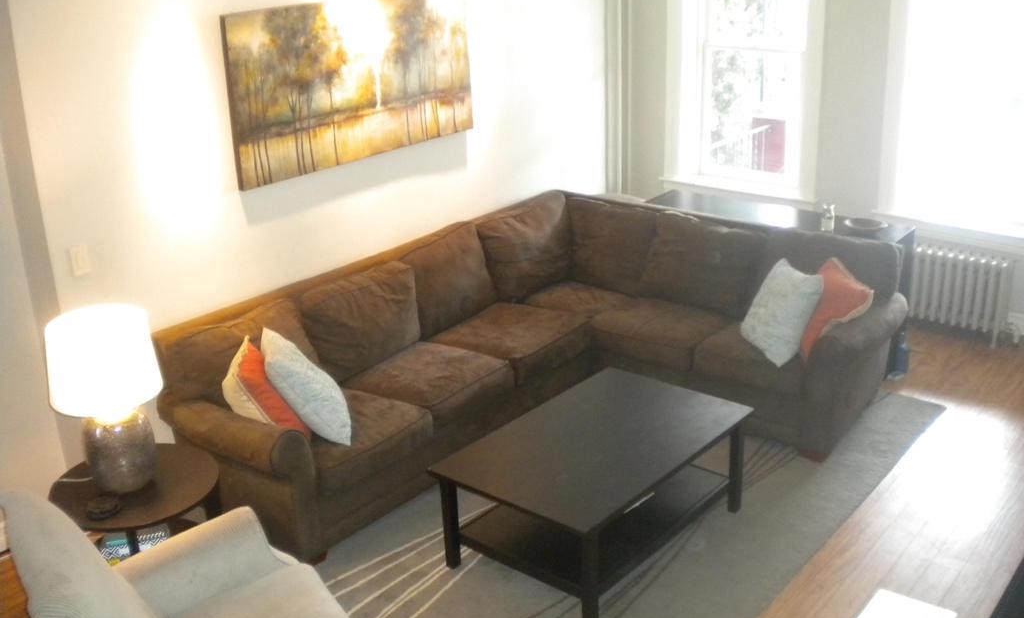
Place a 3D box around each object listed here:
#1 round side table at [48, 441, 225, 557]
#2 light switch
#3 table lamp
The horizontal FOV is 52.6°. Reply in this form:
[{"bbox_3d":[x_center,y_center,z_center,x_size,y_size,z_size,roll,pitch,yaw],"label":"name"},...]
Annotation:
[{"bbox_3d":[-1.312,0.888,3.739,0.600,0.600,0.600,14,26,37],"label":"round side table"},{"bbox_3d":[-1.666,-0.185,4.017,0.014,0.119,0.073,14,26,37],"label":"light switch"},{"bbox_3d":[-1.353,0.330,3.504,0.390,0.620,0.390,14,26,37],"label":"table lamp"}]

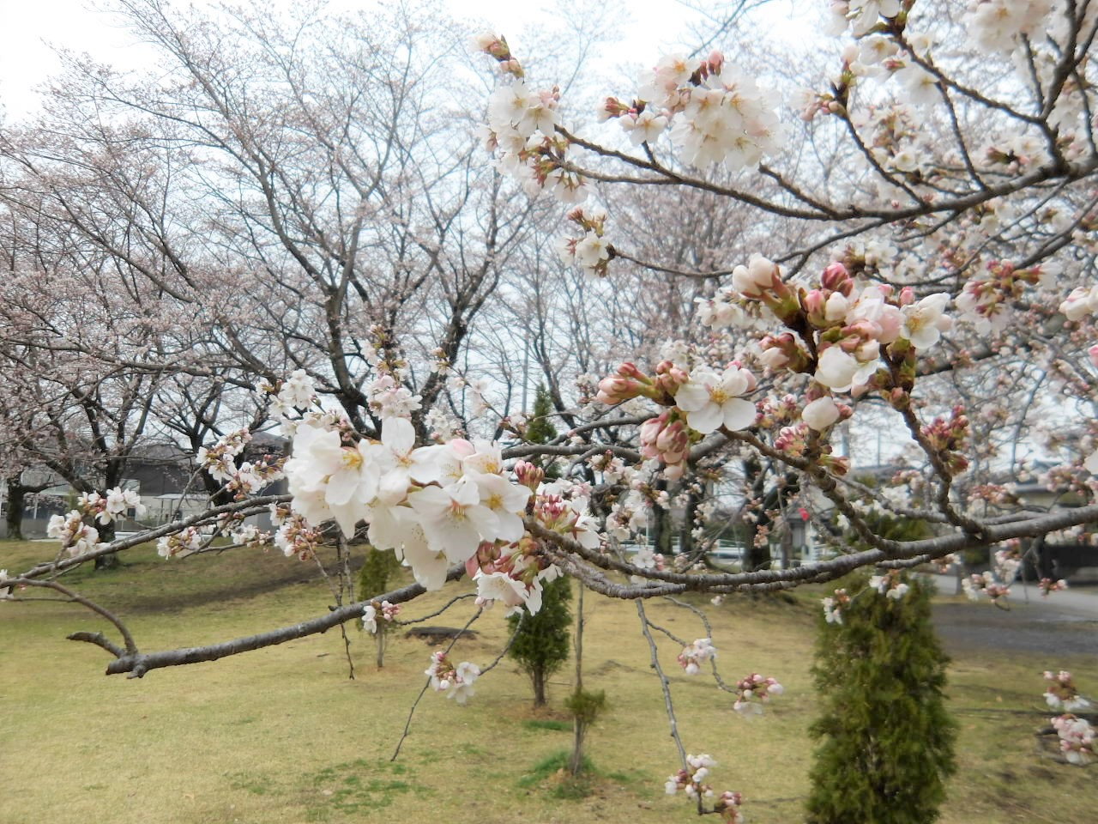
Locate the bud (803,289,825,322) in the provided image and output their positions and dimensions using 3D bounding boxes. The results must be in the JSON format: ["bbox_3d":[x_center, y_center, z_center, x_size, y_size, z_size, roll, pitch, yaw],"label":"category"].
[{"bbox_3d":[0.118,-0.047,0.380,0.010,0.015,0.010,0,-6,0],"label":"bud"}]

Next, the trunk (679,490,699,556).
[{"bbox_3d":[3.581,2.854,22.000,0.500,1.750,0.500,0,-6,0],"label":"trunk"}]

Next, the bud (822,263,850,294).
[{"bbox_3d":[0.127,-0.060,0.380,0.013,0.015,0.012,0,-6,0],"label":"bud"}]

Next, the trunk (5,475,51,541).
[{"bbox_3d":[-15.212,2.792,25.000,1.100,1.950,0.600,0,-6,0],"label":"trunk"}]

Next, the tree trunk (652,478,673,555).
[{"bbox_3d":[2.920,2.677,22.000,0.510,2.000,0.500,0,-6,0],"label":"tree trunk"}]

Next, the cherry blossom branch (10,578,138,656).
[{"bbox_3d":[-0.399,0.172,0.720,0.107,0.067,0.050,0,-6,0],"label":"cherry blossom branch"}]

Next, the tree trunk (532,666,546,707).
[{"bbox_3d":[-0.073,2.022,6.300,0.090,0.310,0.090,0,-6,0],"label":"tree trunk"}]

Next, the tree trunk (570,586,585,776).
[{"bbox_3d":[0.161,1.507,4.800,0.065,1.080,0.060,2,-6,0],"label":"tree trunk"}]

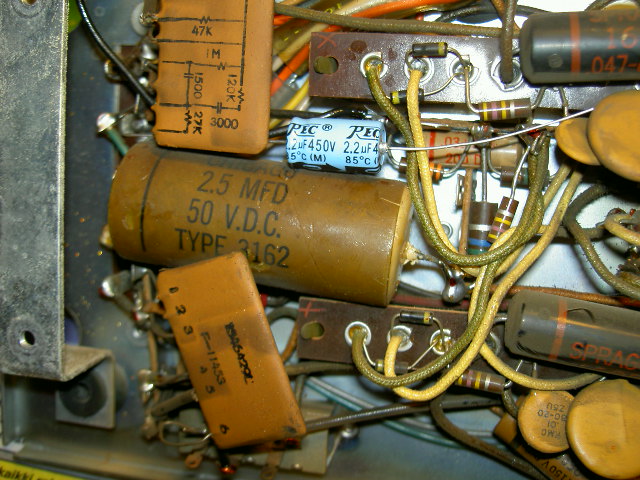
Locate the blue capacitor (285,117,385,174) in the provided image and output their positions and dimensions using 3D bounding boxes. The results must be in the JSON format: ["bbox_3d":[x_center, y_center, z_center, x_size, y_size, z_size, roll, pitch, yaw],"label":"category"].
[{"bbox_3d":[0.003,-0.019,0.145,0.020,0.010,0.010,4,96,0],"label":"blue capacitor"}]

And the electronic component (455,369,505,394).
[{"bbox_3d":[0.033,0.029,0.146,0.010,0.004,0.004,9,87,0],"label":"electronic component"}]

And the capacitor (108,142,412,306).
[{"bbox_3d":[-0.011,-0.004,0.150,0.058,0.025,0.025,9,90,9],"label":"capacitor"}]

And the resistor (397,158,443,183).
[{"bbox_3d":[0.021,-0.015,0.153,0.009,0.004,0.004,11,87,0],"label":"resistor"}]

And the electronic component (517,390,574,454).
[{"bbox_3d":[0.045,0.036,0.141,0.012,0.004,0.012,-6,76,-6],"label":"electronic component"}]

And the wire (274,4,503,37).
[{"bbox_3d":[0.014,-0.045,0.147,0.047,0.003,0.003,6,87,2],"label":"wire"}]

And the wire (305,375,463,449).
[{"bbox_3d":[0.014,0.040,0.164,0.038,0.003,0.003,24,87,-4],"label":"wire"}]

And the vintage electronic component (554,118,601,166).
[{"bbox_3d":[0.051,-0.019,0.139,0.012,0.004,0.012,0,56,-9],"label":"vintage electronic component"}]

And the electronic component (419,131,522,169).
[{"bbox_3d":[0.033,-0.020,0.157,0.023,0.008,0.008,3,90,3],"label":"electronic component"}]

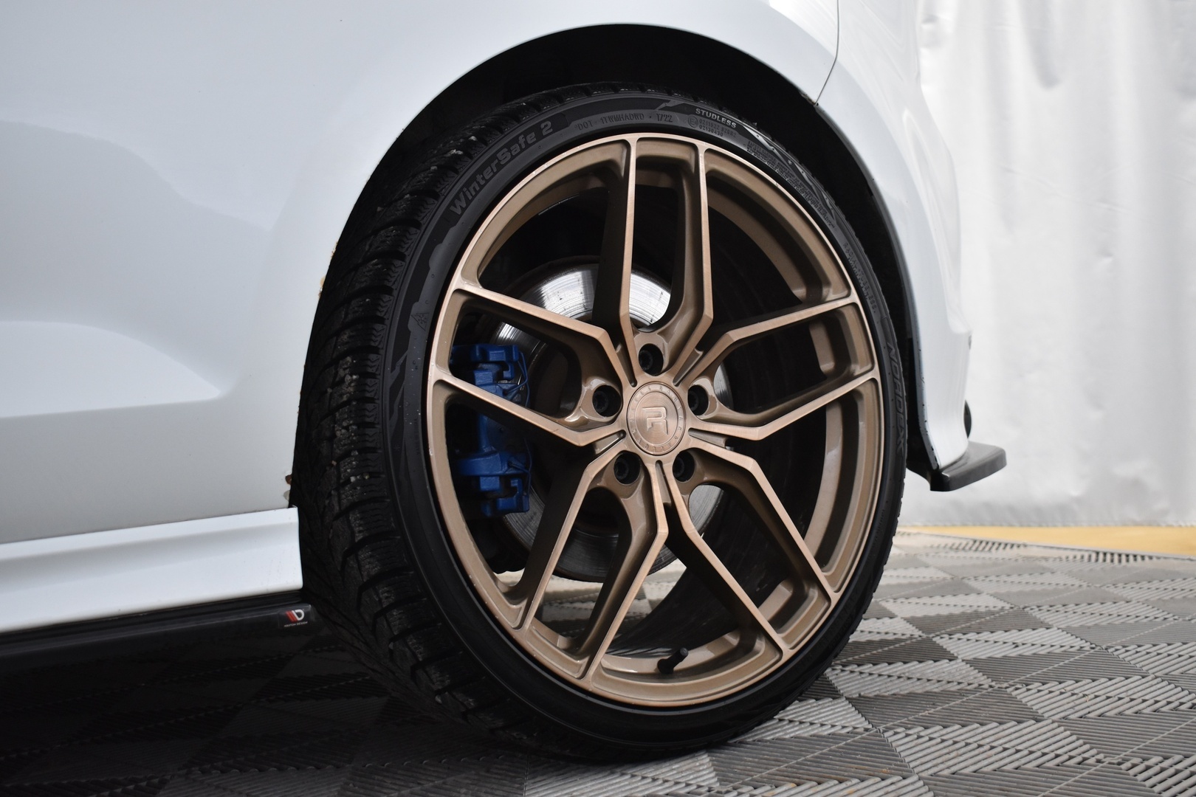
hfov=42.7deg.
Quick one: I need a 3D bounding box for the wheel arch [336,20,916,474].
[{"bbox_3d":[0.018,-0.113,1.430,0.710,0.450,0.180,-4,0,-36],"label":"wheel arch"}]

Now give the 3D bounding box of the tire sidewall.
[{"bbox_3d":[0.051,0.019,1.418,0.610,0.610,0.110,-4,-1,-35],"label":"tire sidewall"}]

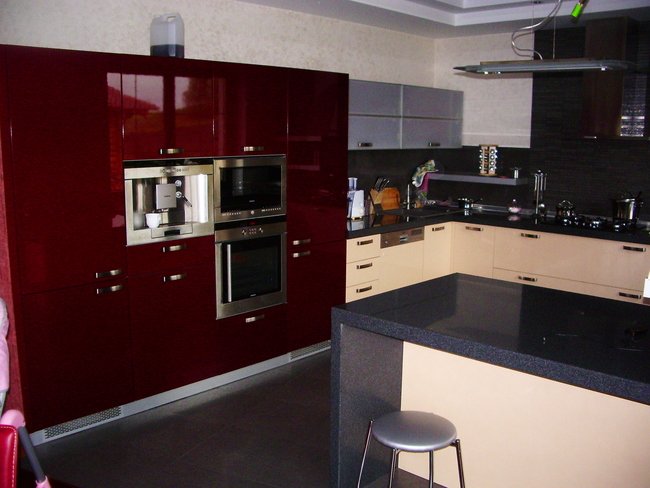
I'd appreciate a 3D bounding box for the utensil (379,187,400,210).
[{"bbox_3d":[0.601,-0.417,6.139,0.040,0.220,0.310,9,13,42],"label":"utensil"}]

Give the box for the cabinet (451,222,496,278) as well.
[{"bbox_3d":[1.498,0.159,5.997,0.430,0.733,0.580,9,13,42],"label":"cabinet"}]

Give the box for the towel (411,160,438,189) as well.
[{"bbox_3d":[0.966,-0.674,6.380,0.260,0.270,0.150,1,10,0],"label":"towel"}]

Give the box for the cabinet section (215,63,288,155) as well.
[{"bbox_3d":[-0.660,-0.867,4.312,0.580,0.561,0.600,10,14,44],"label":"cabinet section"}]

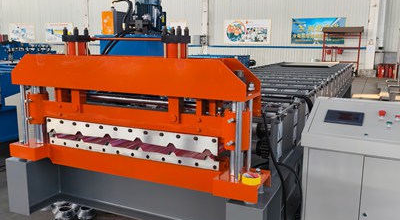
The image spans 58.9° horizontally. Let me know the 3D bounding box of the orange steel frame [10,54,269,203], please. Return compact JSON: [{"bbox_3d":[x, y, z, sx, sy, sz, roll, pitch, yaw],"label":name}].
[{"bbox_3d":[-0.478,0.029,2.233,1.838,0.719,0.268,5,11,25],"label":"orange steel frame"}]

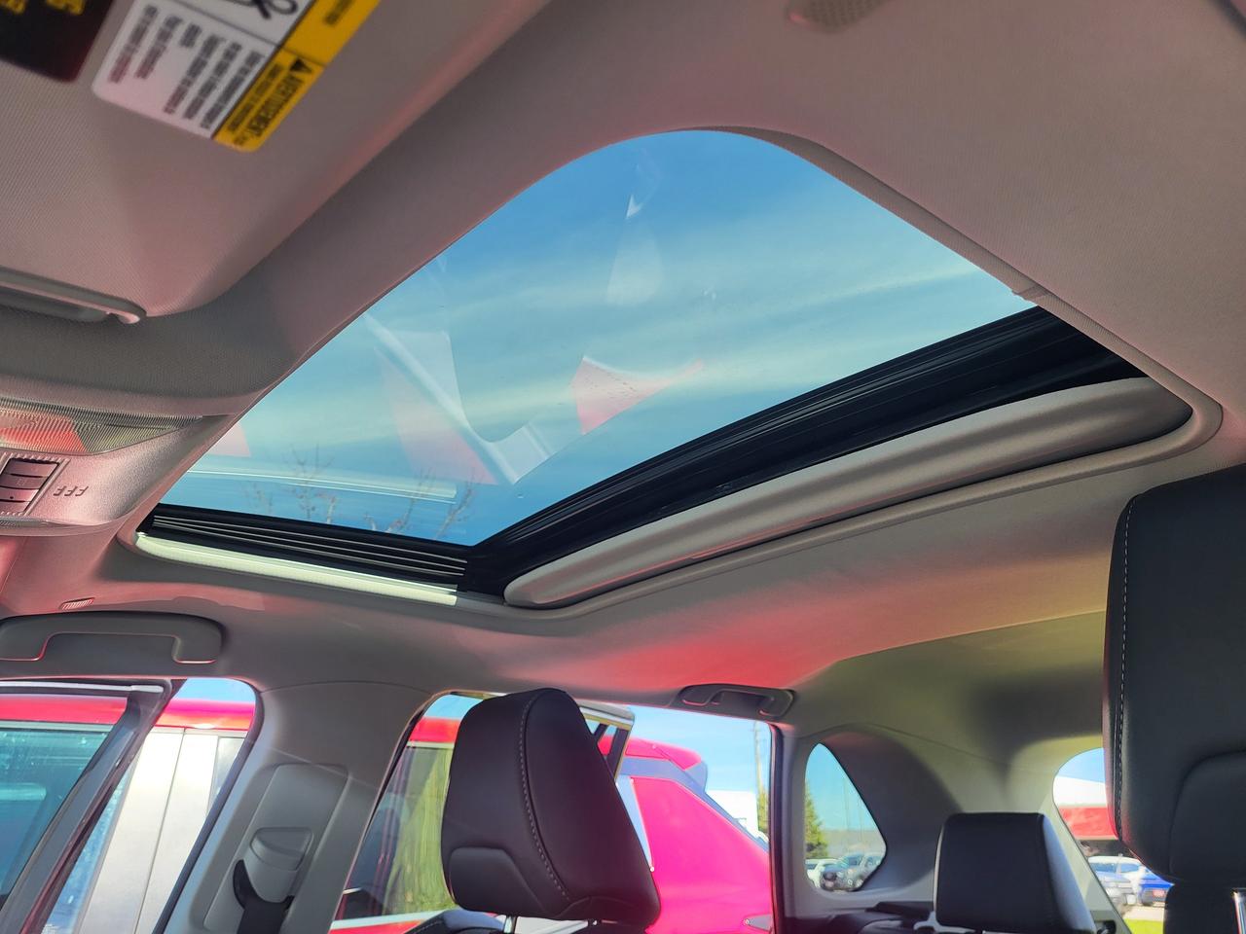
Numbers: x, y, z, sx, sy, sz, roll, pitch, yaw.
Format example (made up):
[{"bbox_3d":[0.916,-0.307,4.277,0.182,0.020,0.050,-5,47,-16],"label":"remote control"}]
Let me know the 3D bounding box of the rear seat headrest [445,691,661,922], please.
[{"bbox_3d":[-0.092,0.390,1.080,0.145,0.225,0.250,17,-28,-40],"label":"rear seat headrest"}]

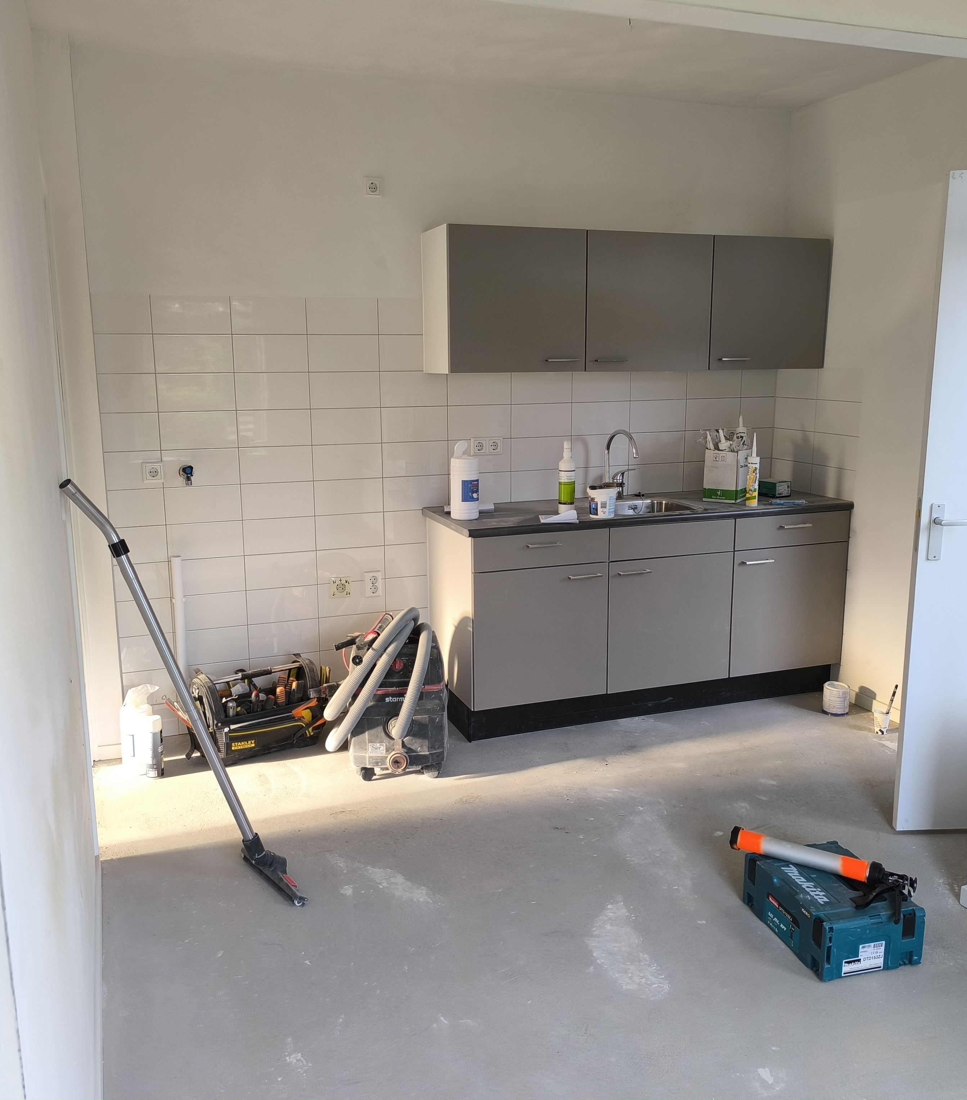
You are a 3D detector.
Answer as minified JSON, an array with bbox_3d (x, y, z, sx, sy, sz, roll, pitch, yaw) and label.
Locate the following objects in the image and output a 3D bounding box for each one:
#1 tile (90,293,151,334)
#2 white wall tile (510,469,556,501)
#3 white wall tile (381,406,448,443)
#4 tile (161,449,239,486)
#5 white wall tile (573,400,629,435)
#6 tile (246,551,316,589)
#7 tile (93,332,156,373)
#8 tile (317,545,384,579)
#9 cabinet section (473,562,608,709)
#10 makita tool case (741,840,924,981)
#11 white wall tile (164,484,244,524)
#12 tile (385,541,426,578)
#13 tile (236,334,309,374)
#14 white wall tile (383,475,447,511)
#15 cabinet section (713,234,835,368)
[{"bbox_3d":[-1.387,-0.906,3.750,0.210,0.149,0.010,-4,12,-20],"label":"tile"},{"bbox_3d":[0.266,-0.296,4.492,0.298,0.148,0.010,-4,12,-20],"label":"white wall tile"},{"bbox_3d":[-0.297,-0.546,4.232,0.299,0.149,0.010,-4,12,-20],"label":"white wall tile"},{"bbox_3d":[-1.143,-0.335,3.956,0.298,0.148,0.010,-4,12,-20],"label":"tile"},{"bbox_3d":[0.546,-0.610,4.525,0.298,0.148,0.010,-4,12,-20],"label":"white wall tile"},{"bbox_3d":[-0.855,0.088,4.129,0.298,0.148,0.010,-5,12,-20],"label":"tile"},{"bbox_3d":[-1.392,-0.760,3.787,0.211,0.148,0.010,-5,13,-20],"label":"tile"},{"bbox_3d":[-0.576,0.066,4.245,0.299,0.149,0.010,-4,12,-20],"label":"tile"},{"bbox_3d":[0.157,0.306,4.161,0.591,0.568,0.478,-4,12,-20],"label":"cabinet section"},{"bbox_3d":[0.949,0.974,2.690,0.295,0.157,0.395,-3,12,-15],"label":"makita tool case"},{"bbox_3d":[-1.142,-0.187,3.986,0.298,0.148,0.010,-4,12,-20],"label":"white wall tile"},{"bbox_3d":[-0.292,0.044,4.319,0.297,0.147,0.010,-4,12,-20],"label":"tile"},{"bbox_3d":[-0.860,-0.794,3.952,0.298,0.148,0.010,-5,12,-20],"label":"tile"},{"bbox_3d":[-0.295,-0.251,4.290,0.299,0.149,0.010,-4,12,-20],"label":"white wall tile"},{"bbox_3d":[1.225,-1.121,4.494,0.613,0.571,0.334,-4,12,-20],"label":"cabinet section"}]

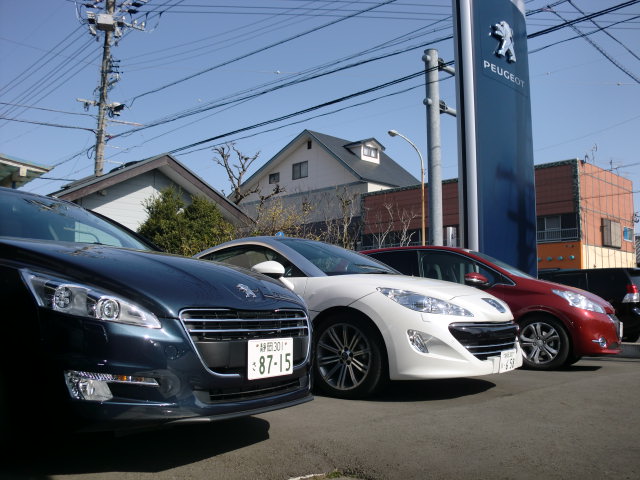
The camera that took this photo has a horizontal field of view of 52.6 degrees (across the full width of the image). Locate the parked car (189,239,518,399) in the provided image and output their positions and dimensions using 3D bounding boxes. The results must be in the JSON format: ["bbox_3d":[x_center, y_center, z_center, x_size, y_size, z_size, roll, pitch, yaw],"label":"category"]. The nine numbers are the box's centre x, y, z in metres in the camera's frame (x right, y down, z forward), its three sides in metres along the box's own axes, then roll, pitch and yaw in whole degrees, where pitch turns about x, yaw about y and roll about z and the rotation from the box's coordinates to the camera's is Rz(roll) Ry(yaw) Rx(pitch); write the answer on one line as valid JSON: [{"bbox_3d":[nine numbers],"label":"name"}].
[{"bbox_3d":[-0.233,0.679,6.287,4.290,1.360,1.845,-5,-8,39],"label":"parked car"}]

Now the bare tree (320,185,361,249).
[{"bbox_3d":[0.500,0.509,14.530,1.000,3.472,1.000,0,-6,0],"label":"bare tree"}]

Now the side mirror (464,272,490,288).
[{"bbox_3d":[1.811,0.466,7.440,0.170,0.160,0.240,-4,-7,30],"label":"side mirror"}]

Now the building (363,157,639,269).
[{"bbox_3d":[8.578,0.741,32.174,11.497,6.724,6.333,-6,-9,44],"label":"building"}]

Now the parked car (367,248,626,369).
[{"bbox_3d":[1.776,0.855,8.488,3.960,1.460,1.740,-4,-7,30],"label":"parked car"}]

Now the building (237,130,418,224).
[{"bbox_3d":[0.400,-0.518,41.971,12.077,11.453,6.879,-6,-9,44],"label":"building"}]

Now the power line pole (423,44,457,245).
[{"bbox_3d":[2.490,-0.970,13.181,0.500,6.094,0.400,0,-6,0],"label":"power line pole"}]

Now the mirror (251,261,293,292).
[{"bbox_3d":[-0.390,0.269,5.202,0.170,0.170,0.250,-5,-8,39],"label":"mirror"}]

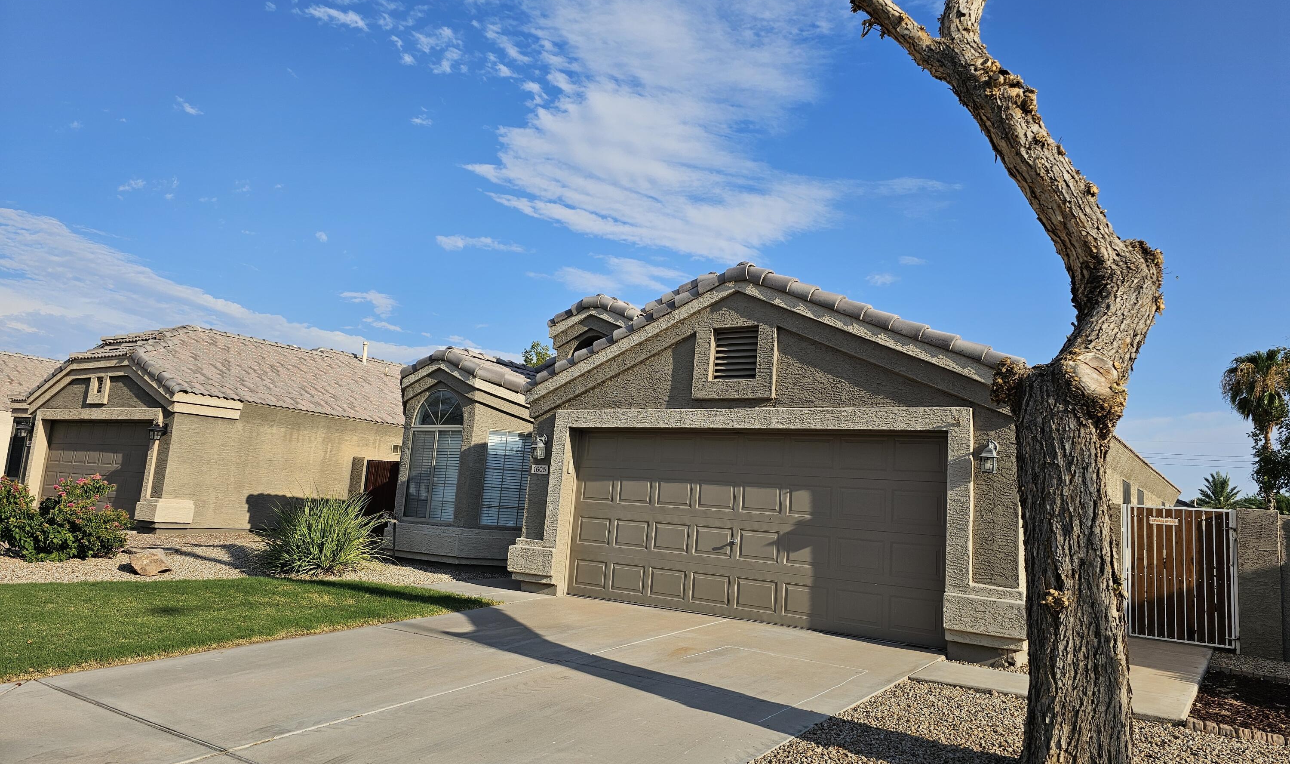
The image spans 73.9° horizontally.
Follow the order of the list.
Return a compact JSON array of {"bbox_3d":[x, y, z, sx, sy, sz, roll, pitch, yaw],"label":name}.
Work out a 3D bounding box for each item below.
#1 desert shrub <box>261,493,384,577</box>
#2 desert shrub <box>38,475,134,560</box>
[{"bbox_3d":[-4.748,2.211,12.600,1.720,1.100,1.600,7,-9,-19],"label":"desert shrub"},{"bbox_3d":[-8.287,2.029,12.700,1.280,1.170,1.200,10,-10,-32],"label":"desert shrub"}]

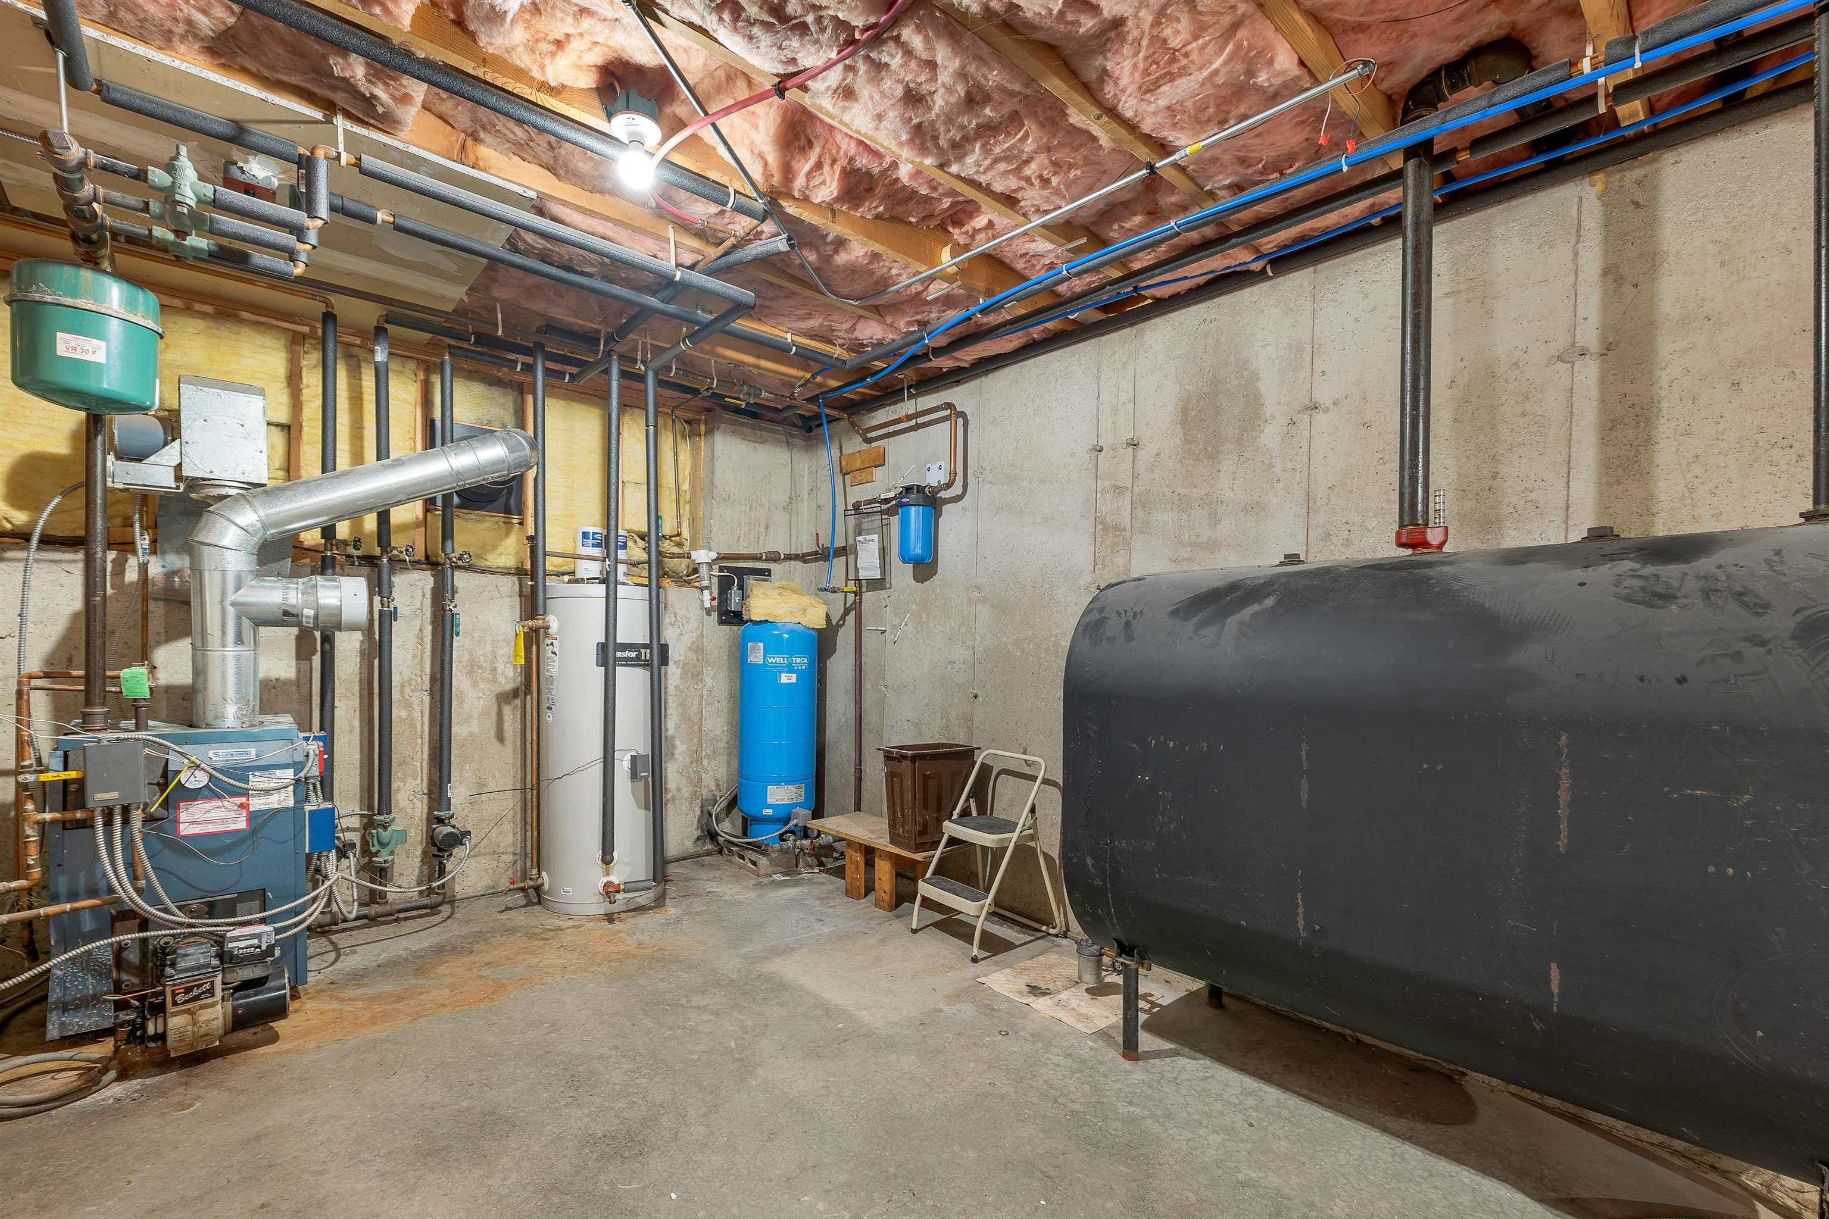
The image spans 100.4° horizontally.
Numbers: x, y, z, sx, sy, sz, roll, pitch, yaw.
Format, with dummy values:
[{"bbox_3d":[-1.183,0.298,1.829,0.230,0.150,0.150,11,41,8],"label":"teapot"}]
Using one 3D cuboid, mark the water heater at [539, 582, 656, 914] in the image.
[{"bbox_3d":[-1.372,0.560,3.340,0.500,1.360,0.500,0,-1,45],"label":"water heater"}]

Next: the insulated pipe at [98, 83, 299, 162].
[{"bbox_3d":[-1.707,-1.174,1.841,0.360,0.045,0.045,1,-1,-41],"label":"insulated pipe"}]

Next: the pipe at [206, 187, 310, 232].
[{"bbox_3d":[-1.548,-0.945,1.800,0.185,0.043,0.043,1,-1,-42],"label":"pipe"}]

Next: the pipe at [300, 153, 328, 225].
[{"bbox_3d":[-1.450,-1.020,1.850,0.047,0.165,0.047,1,-1,-42],"label":"pipe"}]

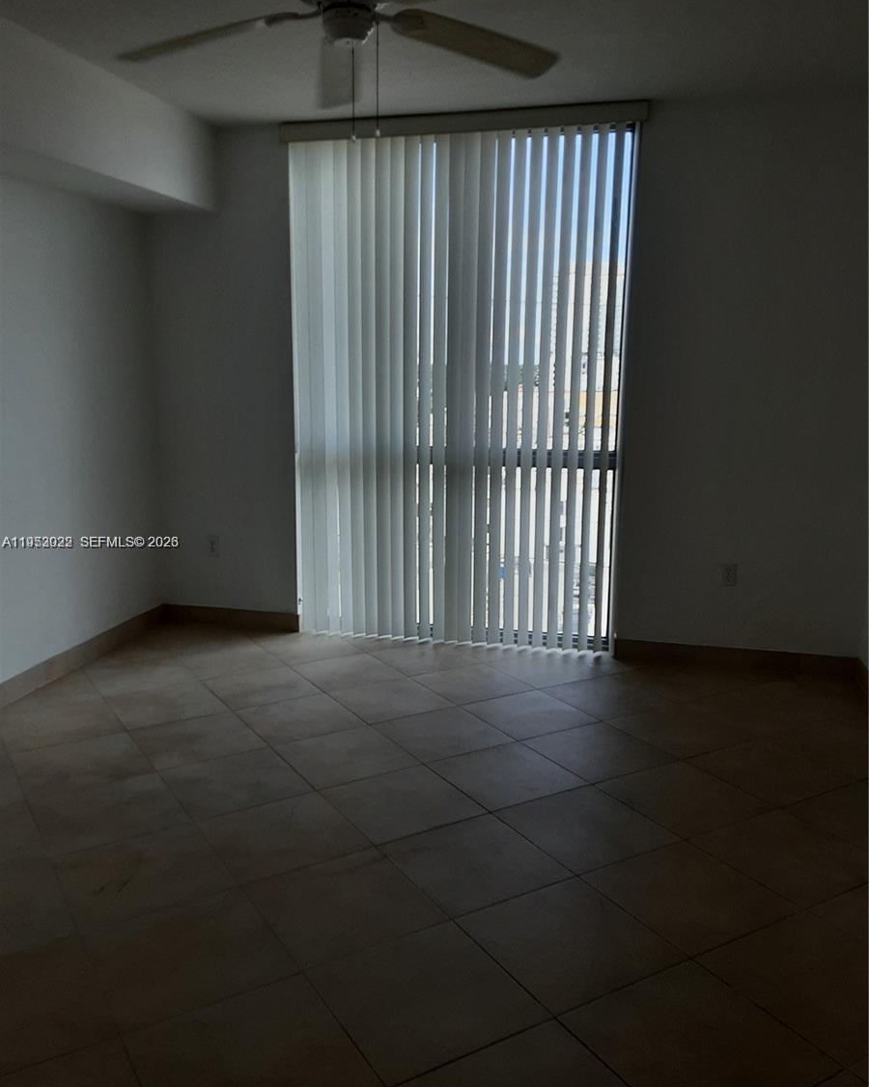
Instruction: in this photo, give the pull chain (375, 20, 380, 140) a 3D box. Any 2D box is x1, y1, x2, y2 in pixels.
[{"bbox_3d":[-0.156,-1.274,2.486,0.012,0.300,0.012,3,11,13],"label":"pull chain"}]

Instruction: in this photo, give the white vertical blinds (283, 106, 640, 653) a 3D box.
[{"bbox_3d":[0.093,-0.781,4.834,1.787,2.690,0.090,3,11,13],"label":"white vertical blinds"}]

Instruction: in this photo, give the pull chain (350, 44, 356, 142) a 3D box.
[{"bbox_3d":[-0.225,-1.246,2.502,0.012,0.253,0.012,3,11,13],"label":"pull chain"}]

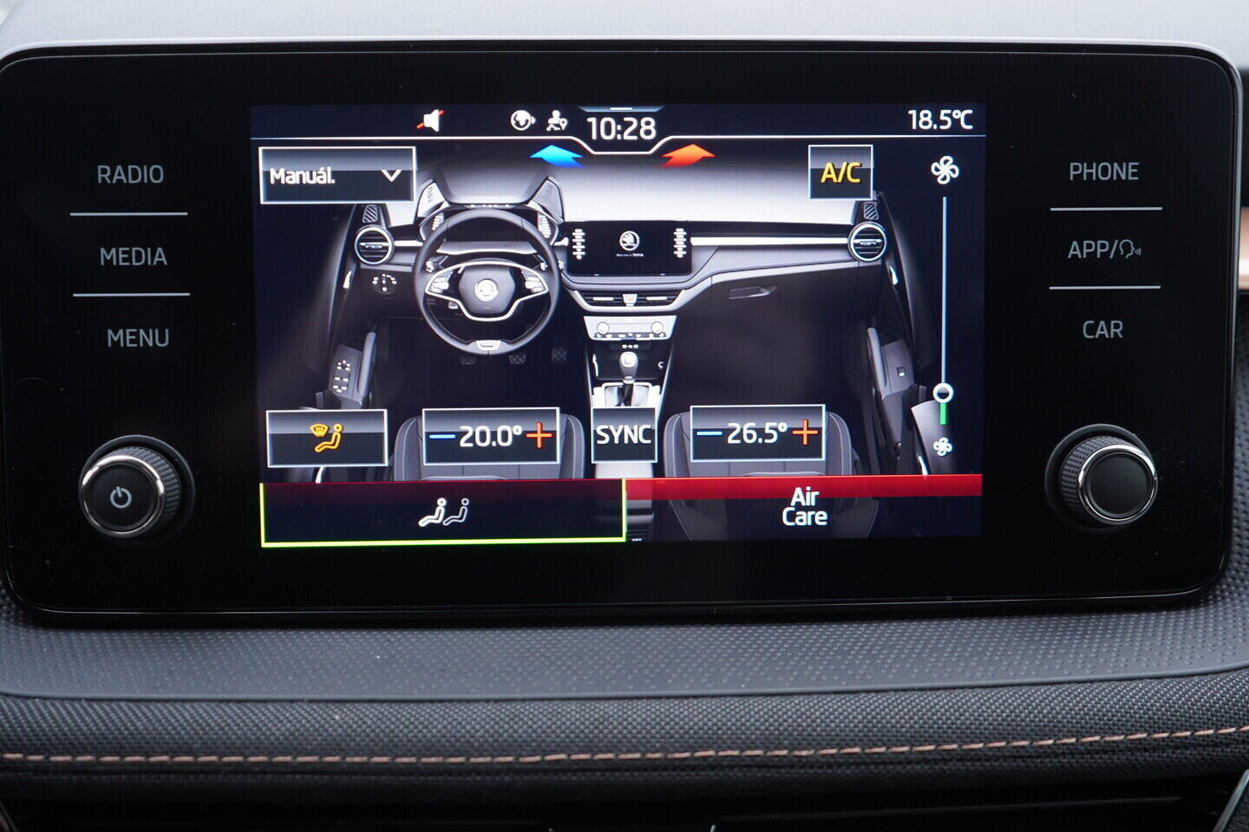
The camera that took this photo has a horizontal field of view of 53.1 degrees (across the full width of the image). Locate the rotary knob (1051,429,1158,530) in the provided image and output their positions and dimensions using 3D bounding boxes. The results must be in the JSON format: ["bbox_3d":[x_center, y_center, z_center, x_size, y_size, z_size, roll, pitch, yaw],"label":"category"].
[{"bbox_3d":[0.116,0.016,0.300,0.021,0.021,0.011,-1,4,-2],"label":"rotary knob"}]

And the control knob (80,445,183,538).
[{"bbox_3d":[-0.116,0.018,0.292,0.021,0.021,0.011,-1,4,-2],"label":"control knob"}]

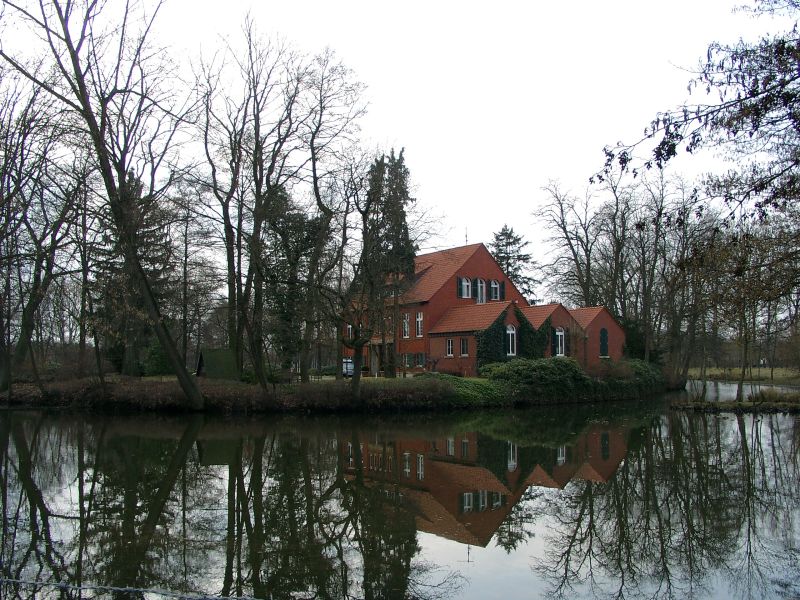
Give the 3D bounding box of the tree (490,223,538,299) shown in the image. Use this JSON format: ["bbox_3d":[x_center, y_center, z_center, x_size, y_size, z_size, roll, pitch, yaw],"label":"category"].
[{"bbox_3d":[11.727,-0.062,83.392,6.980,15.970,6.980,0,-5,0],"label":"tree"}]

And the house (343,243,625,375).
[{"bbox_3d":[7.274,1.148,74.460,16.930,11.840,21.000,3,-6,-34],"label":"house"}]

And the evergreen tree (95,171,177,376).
[{"bbox_3d":[-25.178,-2.618,74.520,7.730,19.660,7.730,0,-5,0],"label":"evergreen tree"}]

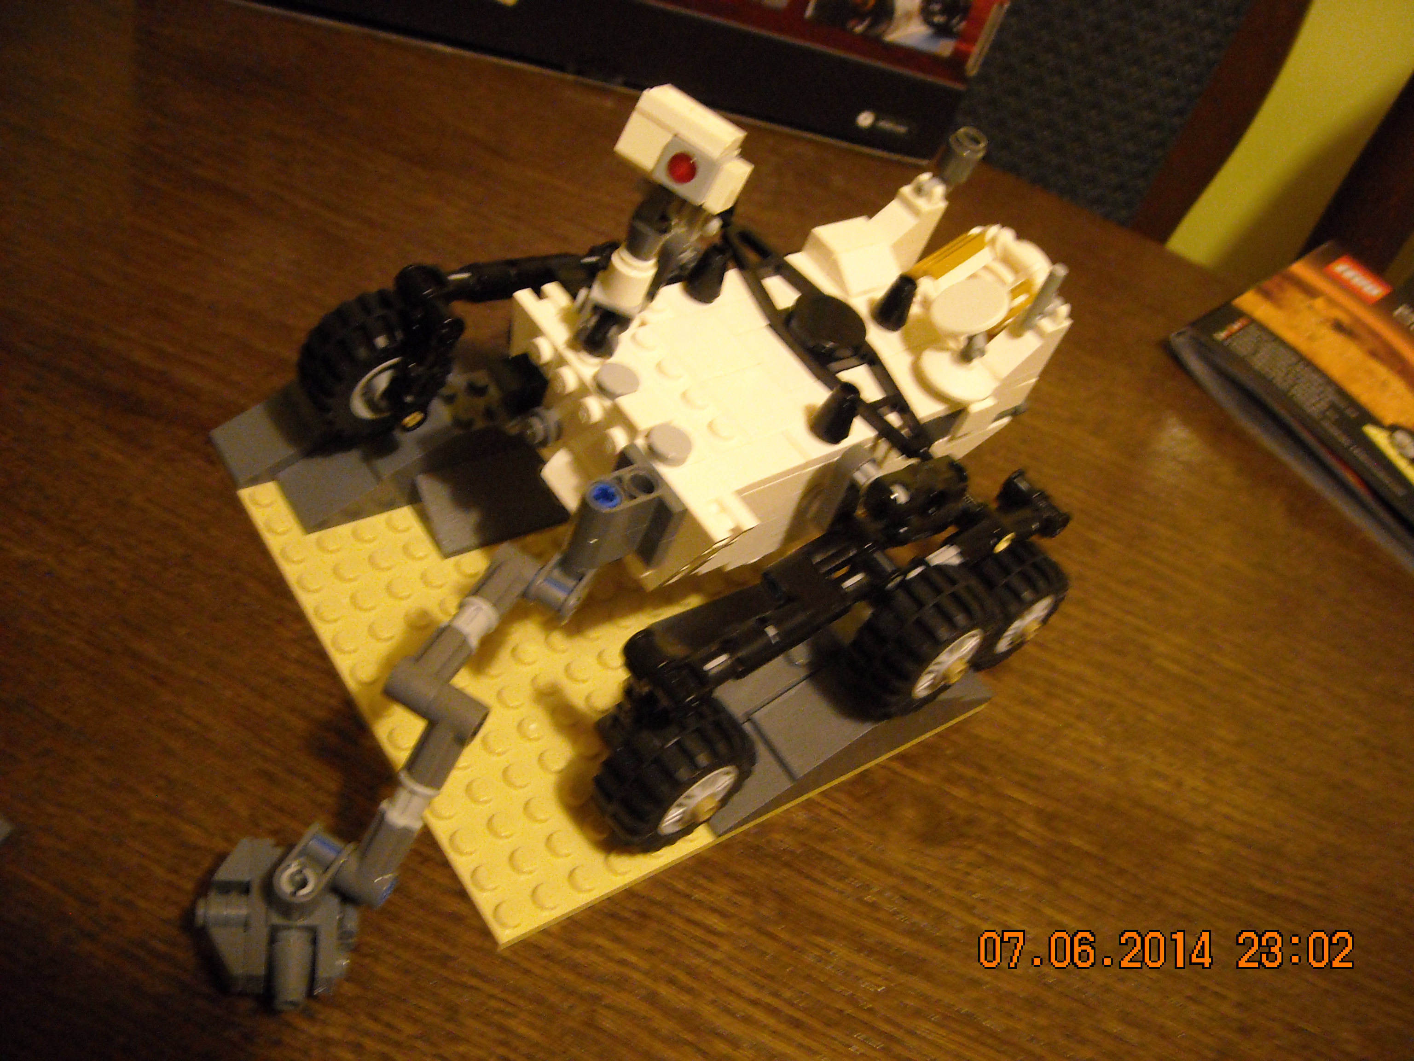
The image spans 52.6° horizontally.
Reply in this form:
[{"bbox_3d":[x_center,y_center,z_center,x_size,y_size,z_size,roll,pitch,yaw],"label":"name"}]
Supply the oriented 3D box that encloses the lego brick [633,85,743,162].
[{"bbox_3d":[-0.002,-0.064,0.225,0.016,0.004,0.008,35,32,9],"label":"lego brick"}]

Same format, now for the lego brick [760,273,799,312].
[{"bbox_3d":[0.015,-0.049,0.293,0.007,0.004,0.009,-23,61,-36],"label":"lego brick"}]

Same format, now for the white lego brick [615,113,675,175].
[{"bbox_3d":[-0.008,-0.062,0.228,0.008,0.008,0.007,35,32,9],"label":"white lego brick"}]

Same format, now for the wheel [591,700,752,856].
[{"bbox_3d":[-0.006,0.045,0.262,0.030,0.030,0.015,-24,62,-36],"label":"wheel"}]

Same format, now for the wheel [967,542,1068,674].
[{"bbox_3d":[0.067,0.017,0.322,0.030,0.030,0.015,-24,62,-36],"label":"wheel"}]

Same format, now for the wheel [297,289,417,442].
[{"bbox_3d":[-0.067,-0.034,0.292,0.030,0.030,0.015,-22,61,-35],"label":"wheel"}]

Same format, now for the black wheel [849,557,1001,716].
[{"bbox_3d":[0.042,0.021,0.277,0.030,0.030,0.015,-24,62,-36],"label":"black wheel"}]

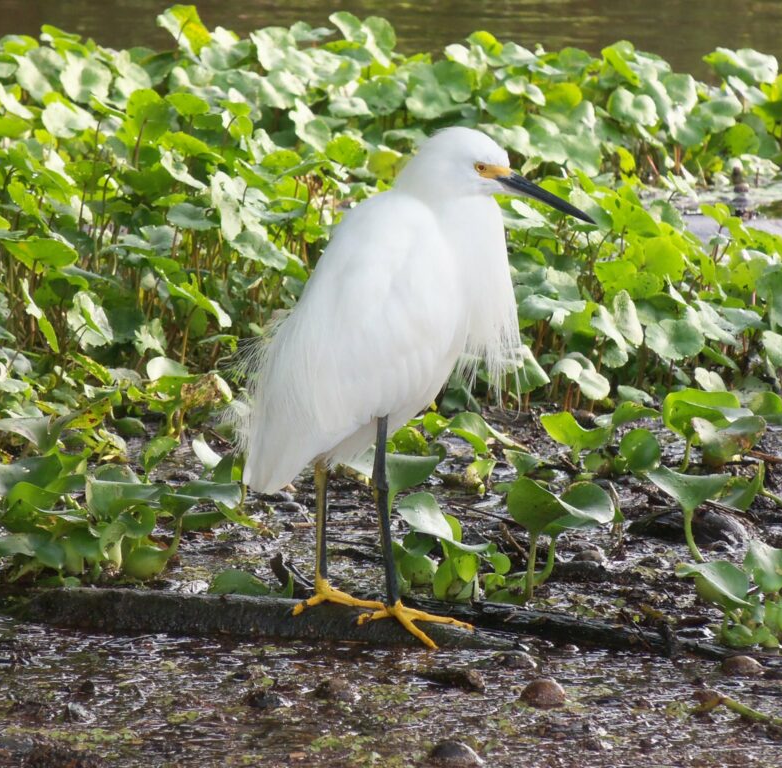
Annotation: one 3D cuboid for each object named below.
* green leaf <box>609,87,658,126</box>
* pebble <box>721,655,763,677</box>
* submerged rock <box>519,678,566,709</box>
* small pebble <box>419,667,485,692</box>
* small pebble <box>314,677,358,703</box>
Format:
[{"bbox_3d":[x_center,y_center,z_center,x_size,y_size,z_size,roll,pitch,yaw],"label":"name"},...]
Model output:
[{"bbox_3d":[0.262,-0.303,7.200,0.052,0.036,0.037,0,12,0],"label":"green leaf"},{"bbox_3d":[0.296,0.238,5.586,0.035,0.018,0.030,0,13,0],"label":"pebble"},{"bbox_3d":[0.126,0.257,5.492,0.038,0.024,0.034,0,13,0],"label":"submerged rock"},{"bbox_3d":[0.051,0.248,5.540,0.053,0.019,0.034,0,13,0],"label":"small pebble"},{"bbox_3d":[-0.046,0.255,5.508,0.036,0.020,0.030,0,13,0],"label":"small pebble"}]

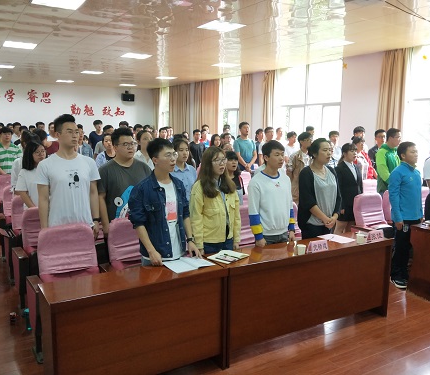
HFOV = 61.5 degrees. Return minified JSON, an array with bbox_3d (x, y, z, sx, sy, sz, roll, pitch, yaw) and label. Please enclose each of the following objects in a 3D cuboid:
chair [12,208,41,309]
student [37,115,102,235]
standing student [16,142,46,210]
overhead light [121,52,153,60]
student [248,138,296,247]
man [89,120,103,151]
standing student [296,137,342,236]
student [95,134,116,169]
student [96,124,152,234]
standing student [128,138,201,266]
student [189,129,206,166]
[{"bbox_3d":[-1.635,0.692,3.596,0.600,0.930,0.600,-6,11,-32],"label":"chair"},{"bbox_3d":[-1.299,0.331,3.280,0.540,1.880,0.330,-6,12,-29],"label":"student"},{"bbox_3d":[-1.812,0.323,3.750,0.440,1.600,0.300,-6,11,-33],"label":"standing student"},{"bbox_3d":[-1.994,-3.347,9.169,0.600,0.060,0.600,-5,11,-30],"label":"overhead light"},{"bbox_3d":[0.541,0.396,3.430,0.520,1.700,0.340,-6,12,-30],"label":"student"},{"bbox_3d":[-2.869,-0.766,8.951,0.480,1.760,0.300,-5,11,-30],"label":"man"},{"bbox_3d":[1.037,0.319,3.741,0.480,1.640,0.350,-5,11,-30],"label":"standing student"},{"bbox_3d":[-1.651,-0.025,5.750,0.420,1.620,0.280,-5,11,-27],"label":"student"},{"bbox_3d":[-0.829,0.319,3.420,0.560,1.750,0.340,-6,11,-33],"label":"student"},{"bbox_3d":[-0.408,0.473,2.920,0.580,1.730,0.460,-7,12,-33],"label":"standing student"},{"bbox_3d":[-0.379,-0.377,7.644,0.480,1.680,0.300,-5,11,-30],"label":"student"}]

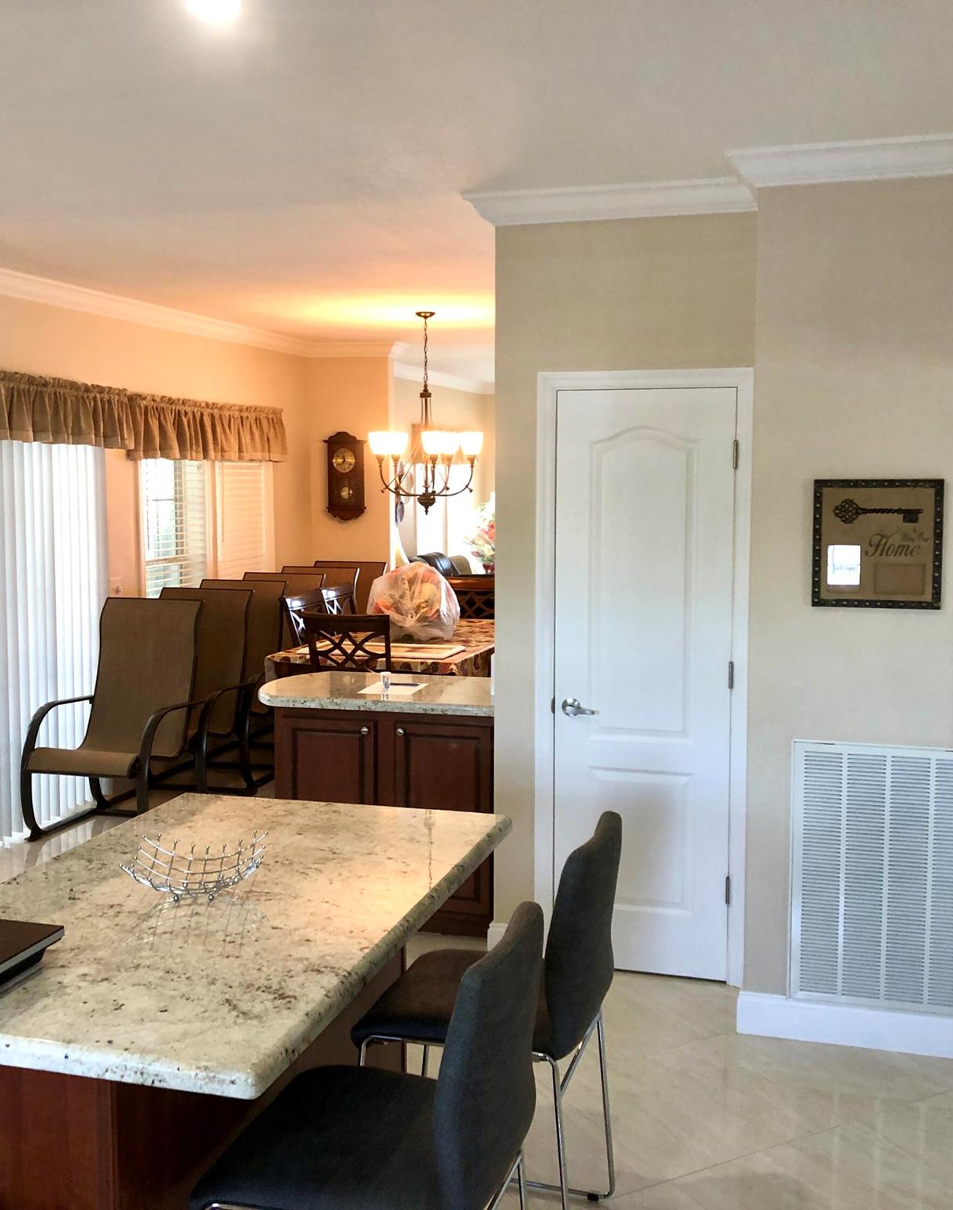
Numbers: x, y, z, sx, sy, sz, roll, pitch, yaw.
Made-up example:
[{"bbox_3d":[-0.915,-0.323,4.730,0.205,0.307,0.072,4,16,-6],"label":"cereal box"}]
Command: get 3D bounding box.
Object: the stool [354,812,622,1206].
[{"bbox_3d":[0.038,0.983,3.007,0.500,0.990,0.470,1,6,16],"label":"stool"}]

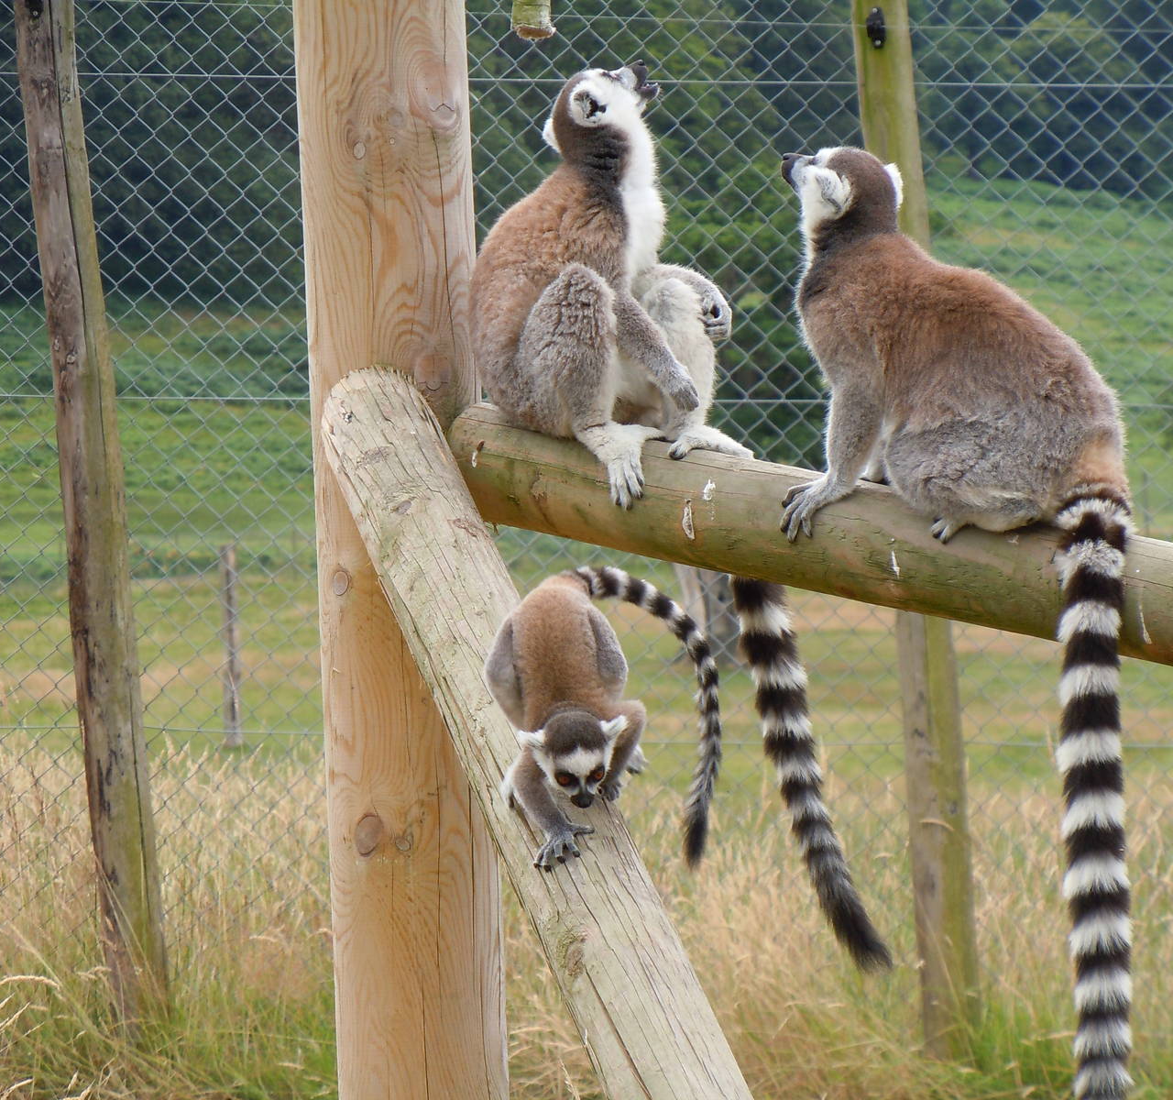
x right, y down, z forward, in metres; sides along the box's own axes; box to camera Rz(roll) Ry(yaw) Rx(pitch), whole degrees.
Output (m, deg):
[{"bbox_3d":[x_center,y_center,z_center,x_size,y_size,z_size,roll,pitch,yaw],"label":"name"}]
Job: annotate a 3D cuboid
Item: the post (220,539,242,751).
[{"bbox_3d":[-2.072,0.555,43.000,0.092,1.210,0.092,-2,0,0],"label":"post"}]

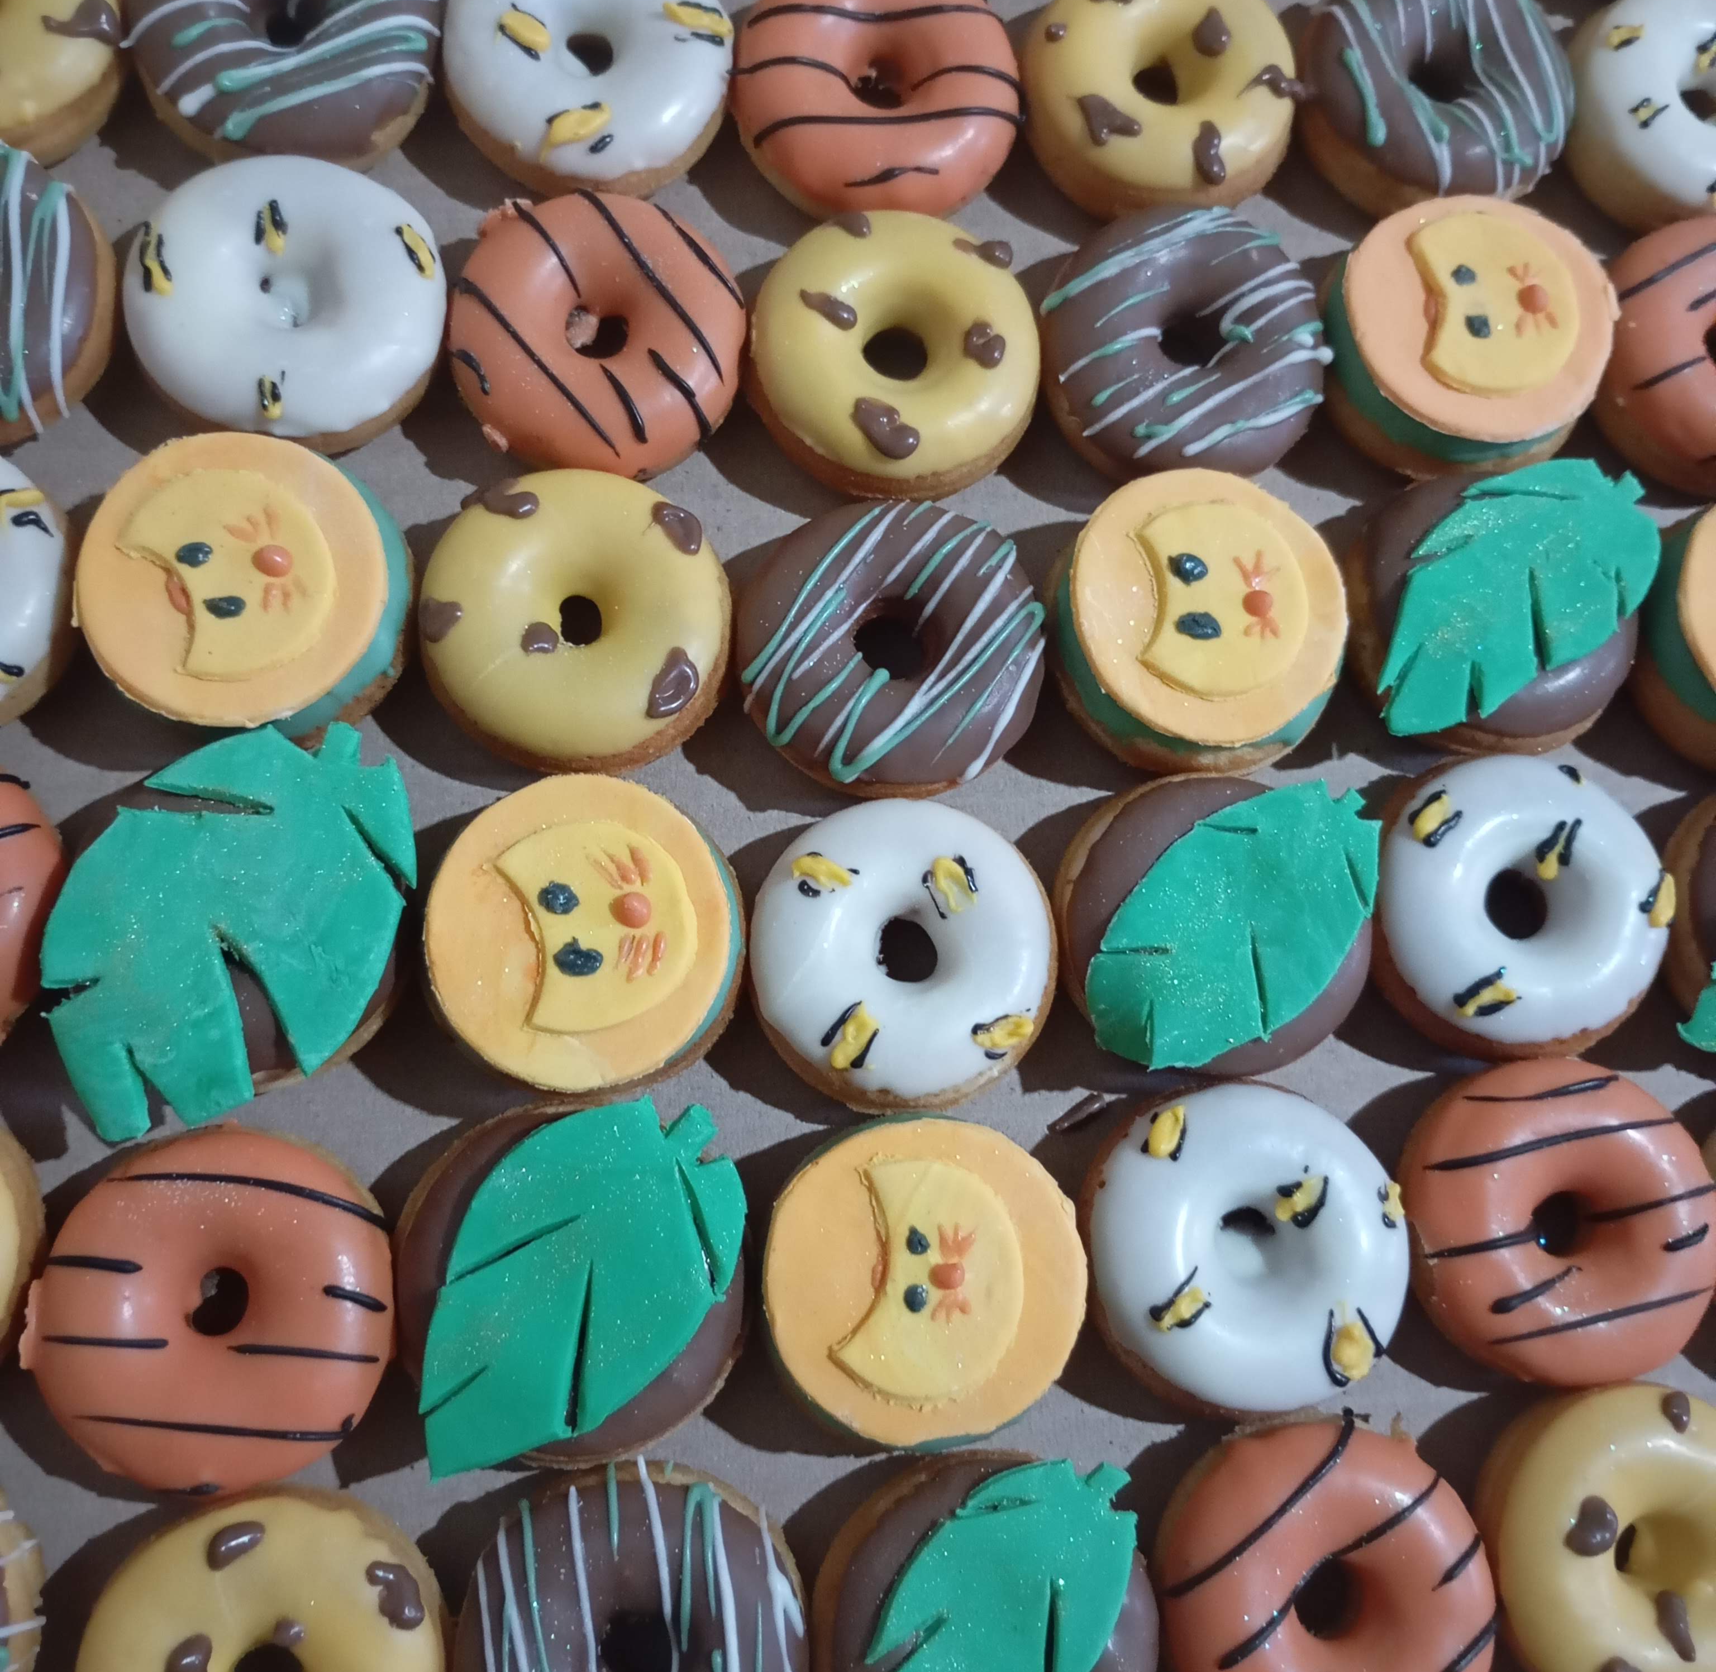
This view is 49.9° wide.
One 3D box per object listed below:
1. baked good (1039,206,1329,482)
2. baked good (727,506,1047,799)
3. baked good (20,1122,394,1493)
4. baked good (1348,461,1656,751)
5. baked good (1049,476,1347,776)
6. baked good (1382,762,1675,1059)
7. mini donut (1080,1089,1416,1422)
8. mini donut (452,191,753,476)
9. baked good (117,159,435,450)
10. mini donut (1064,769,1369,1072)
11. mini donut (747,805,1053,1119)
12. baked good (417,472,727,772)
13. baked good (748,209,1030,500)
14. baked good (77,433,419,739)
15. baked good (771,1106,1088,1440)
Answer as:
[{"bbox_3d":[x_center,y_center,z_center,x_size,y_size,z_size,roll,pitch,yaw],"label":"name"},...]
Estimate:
[{"bbox_3d":[0.064,-0.097,0.364,0.056,0.023,0.056,0,75,-8],"label":"baked good"},{"bbox_3d":[0.007,-0.037,0.359,0.060,0.025,0.060,2,76,-7],"label":"baked good"},{"bbox_3d":[-0.107,0.077,0.306,0.059,0.021,0.059,2,76,-6],"label":"baked good"},{"bbox_3d":[0.127,-0.046,0.362,0.059,0.022,0.059,2,76,-6],"label":"baked good"},{"bbox_3d":[0.066,-0.042,0.354,0.058,0.022,0.058,2,76,-6],"label":"baked good"},{"bbox_3d":[0.126,0.013,0.349,0.057,0.021,0.057,2,76,-6],"label":"baked good"},{"bbox_3d":[0.067,0.071,0.320,0.057,0.023,0.057,0,75,-8],"label":"mini donut"},{"bbox_3d":[-0.049,-0.095,0.347,0.055,0.023,0.055,0,75,-8],"label":"mini donut"},{"bbox_3d":[-0.105,-0.098,0.340,0.057,0.023,0.057,0,75,-8],"label":"baked good"},{"bbox_3d":[0.065,0.015,0.333,0.056,0.025,0.056,0,75,-8],"label":"mini donut"},{"bbox_3d":[0.008,0.021,0.325,0.055,0.023,0.055,0,75,-8],"label":"mini donut"},{"bbox_3d":[-0.054,-0.041,0.353,0.059,0.025,0.059,2,76,-7],"label":"baked good"},{"bbox_3d":[0.007,-0.092,0.355,0.056,0.023,0.056,0,75,-8],"label":"baked good"},{"bbox_3d":[-0.111,-0.046,0.335,0.058,0.022,0.058,2,76,-6],"label":"baked good"},{"bbox_3d":[0.012,0.076,0.319,0.056,0.022,0.056,2,76,-6],"label":"baked good"}]

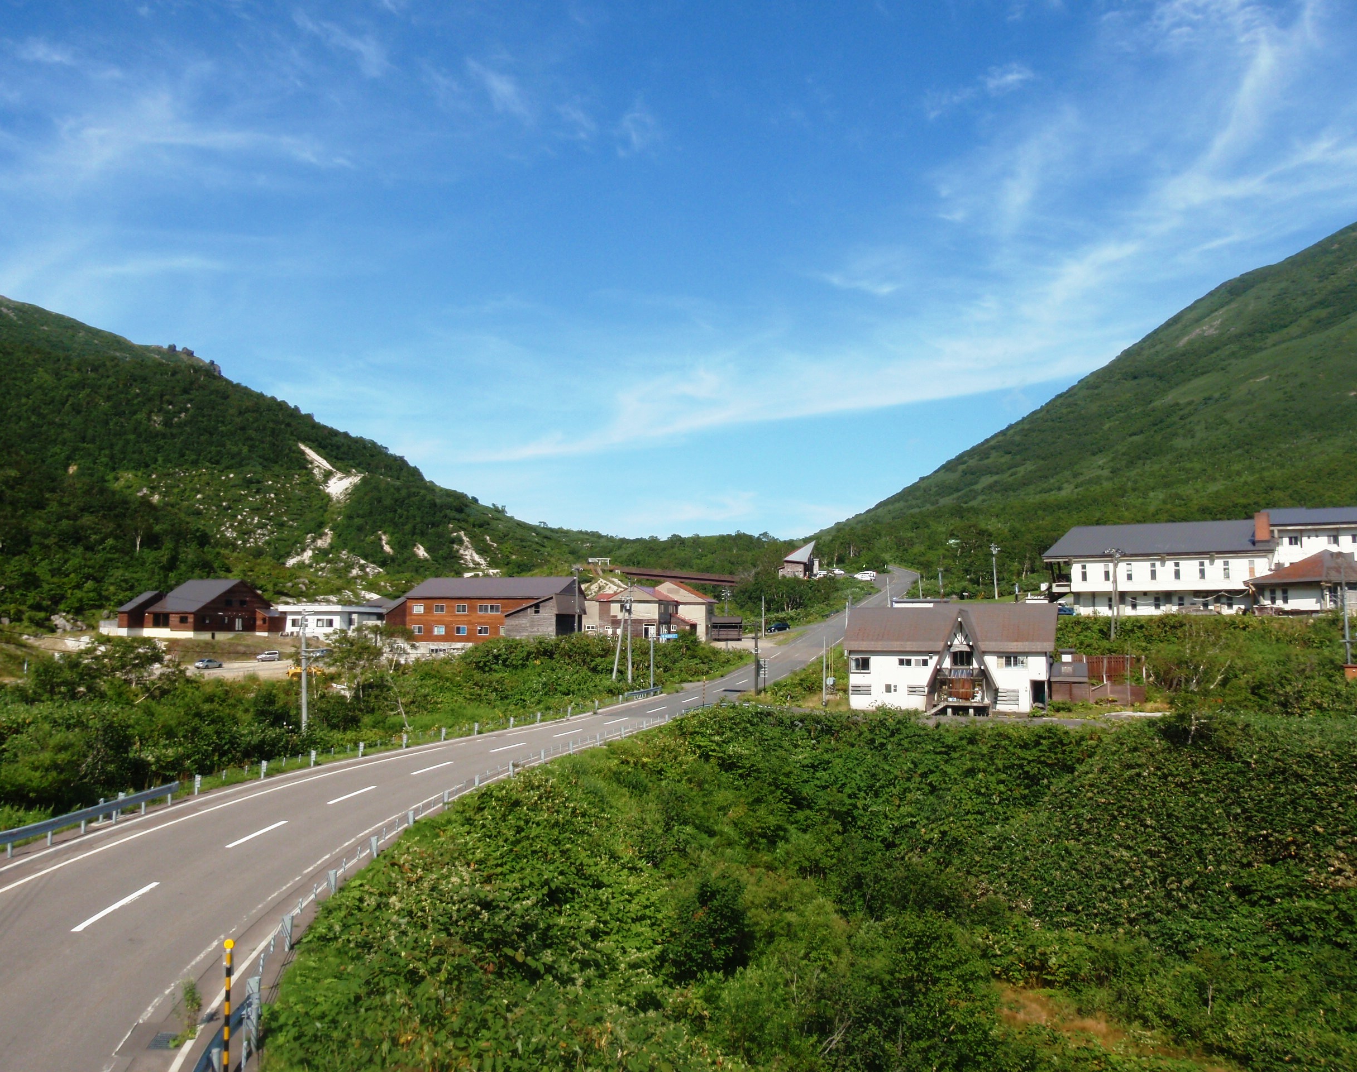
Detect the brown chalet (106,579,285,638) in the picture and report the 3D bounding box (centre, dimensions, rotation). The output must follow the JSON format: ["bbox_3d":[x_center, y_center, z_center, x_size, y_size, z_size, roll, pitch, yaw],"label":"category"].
[{"bbox_3d":[-92.510,14.390,222.890,23.500,10.800,18.500,-2,-5,25],"label":"brown chalet"}]

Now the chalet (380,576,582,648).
[{"bbox_3d":[-30.740,12.560,189.860,26.500,10.800,17.500,-2,-5,21],"label":"chalet"}]

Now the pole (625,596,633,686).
[{"bbox_3d":[-4.630,10.250,109.540,0.700,8.950,0.500,0,-5,0],"label":"pole"}]

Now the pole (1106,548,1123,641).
[{"bbox_3d":[44.830,6.180,118.860,1.700,9.980,0.600,0,-5,0],"label":"pole"}]

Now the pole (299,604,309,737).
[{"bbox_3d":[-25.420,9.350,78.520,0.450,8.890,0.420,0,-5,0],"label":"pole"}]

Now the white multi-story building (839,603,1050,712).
[{"bbox_3d":[24.510,10.850,103.690,17.400,9.400,10.500,-2,-5,18],"label":"white multi-story building"}]

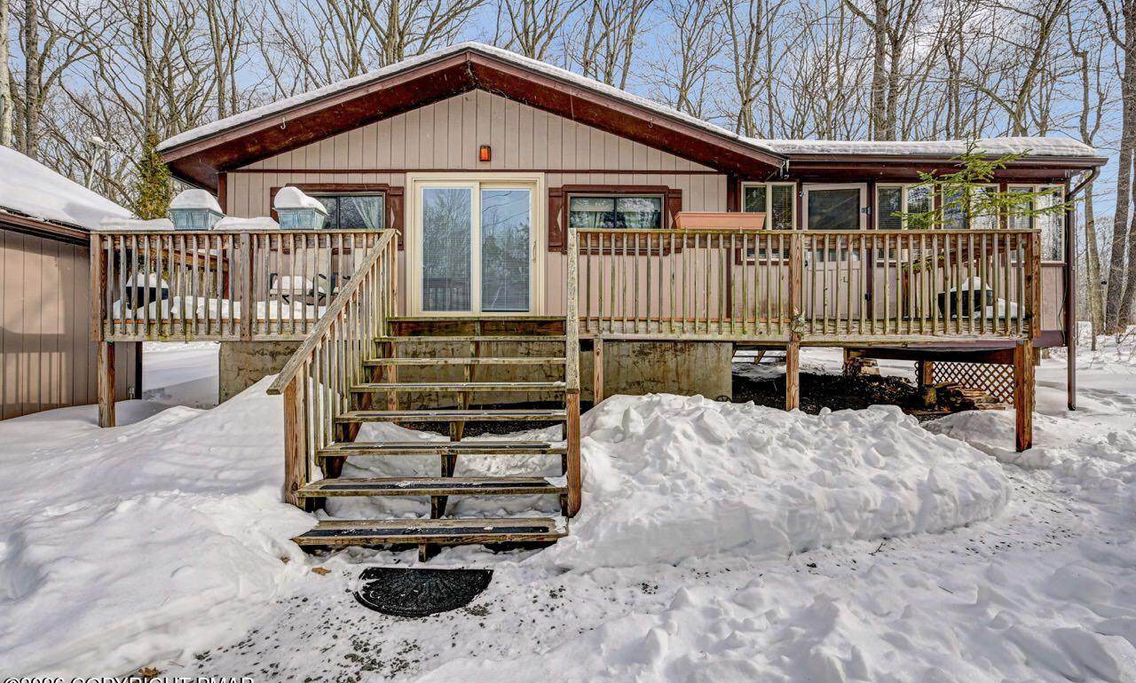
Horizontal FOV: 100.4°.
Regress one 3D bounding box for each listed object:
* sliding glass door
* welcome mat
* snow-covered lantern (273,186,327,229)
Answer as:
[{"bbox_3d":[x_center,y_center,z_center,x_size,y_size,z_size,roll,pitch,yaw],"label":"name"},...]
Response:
[{"bbox_3d":[-1.294,-1.290,6.790,1.770,2.020,0.110,0,0,-1],"label":"sliding glass door"},{"bbox_3d":[-0.835,1.378,2.620,0.780,0.020,0.490,0,0,-1],"label":"welcome mat"},{"bbox_3d":[-2.785,-1.380,4.950,0.430,0.460,0.290,0,0,0],"label":"snow-covered lantern"}]

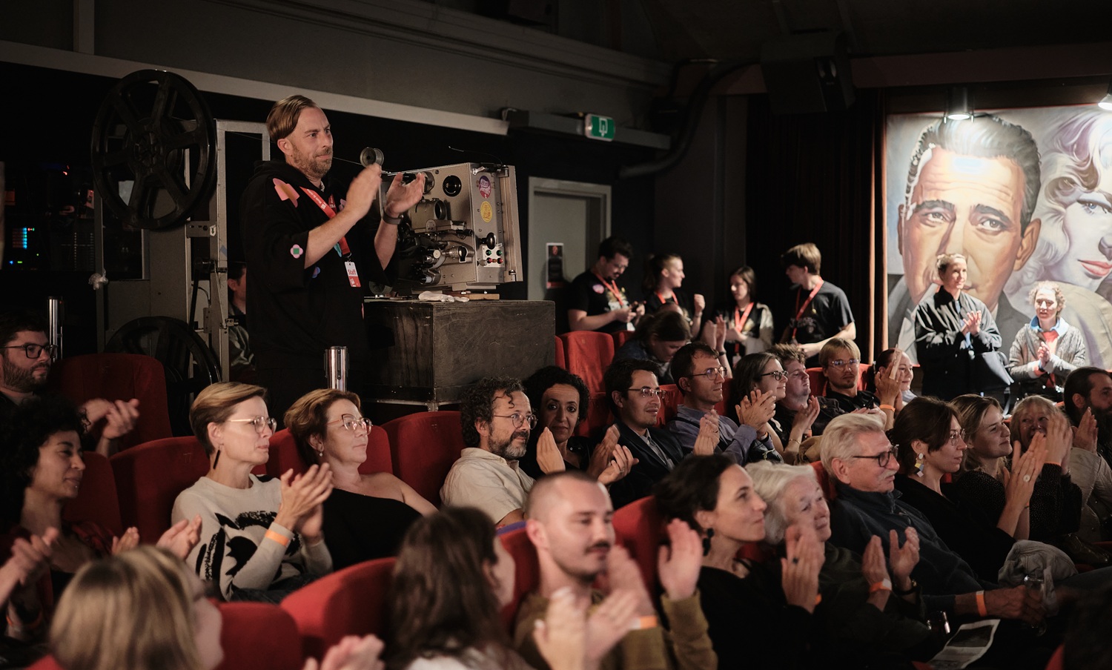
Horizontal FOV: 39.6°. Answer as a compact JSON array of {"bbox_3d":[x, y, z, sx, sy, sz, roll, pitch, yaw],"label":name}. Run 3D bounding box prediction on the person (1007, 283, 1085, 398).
[{"bbox_3d":[3.021,0.464,9.498,0.490,1.580,0.350,0,2,9],"label":"person"}]

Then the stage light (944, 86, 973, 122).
[{"bbox_3d":[2.451,-1.412,9.400,0.170,0.230,0.170,1,2,27],"label":"stage light"}]

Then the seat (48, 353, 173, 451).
[{"bbox_3d":[-1.369,0.565,5.171,0.620,1.000,0.550,1,2,32],"label":"seat"}]

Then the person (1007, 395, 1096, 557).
[{"bbox_3d":[2.026,0.843,6.007,0.550,1.190,0.750,-2,3,-41],"label":"person"}]

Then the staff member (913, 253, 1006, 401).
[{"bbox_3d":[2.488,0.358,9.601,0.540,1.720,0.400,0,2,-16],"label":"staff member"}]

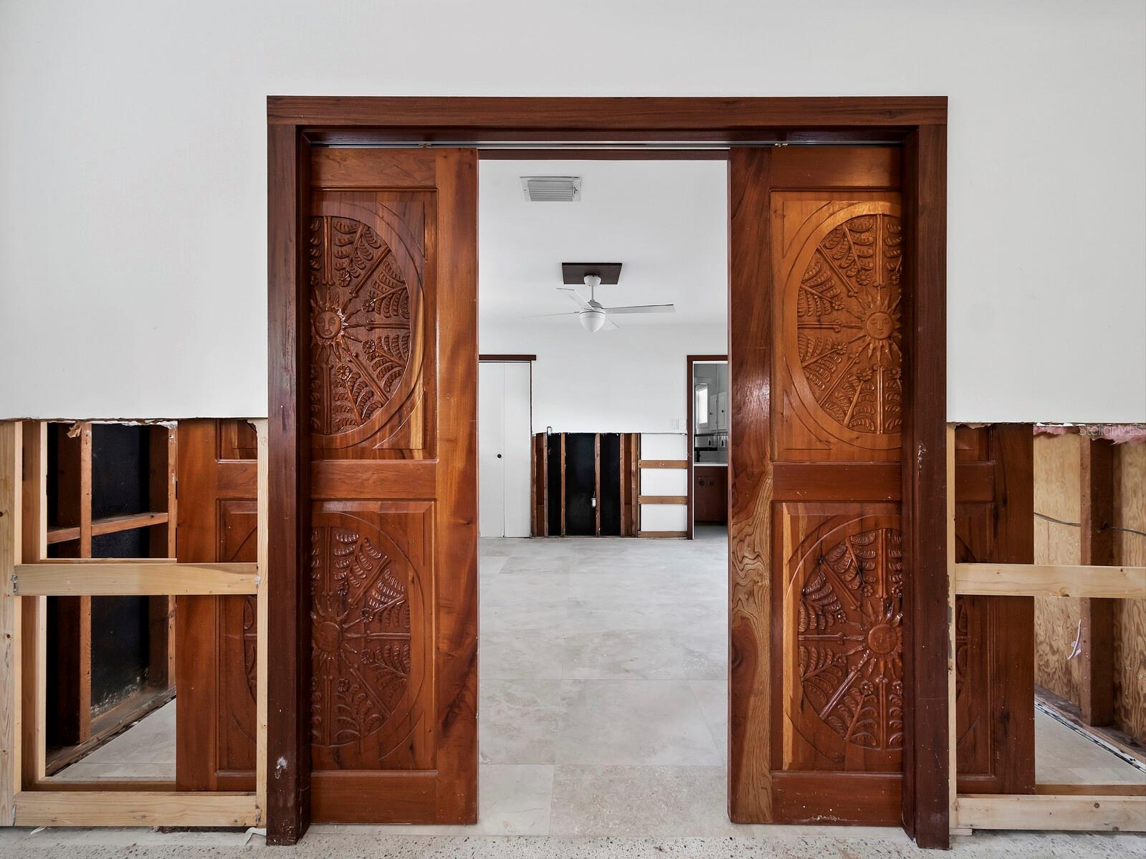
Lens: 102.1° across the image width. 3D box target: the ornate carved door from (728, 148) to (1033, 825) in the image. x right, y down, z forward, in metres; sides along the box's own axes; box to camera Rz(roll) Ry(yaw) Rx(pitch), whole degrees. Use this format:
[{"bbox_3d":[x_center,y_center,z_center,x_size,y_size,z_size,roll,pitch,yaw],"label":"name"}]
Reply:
[{"bbox_3d":[0.936,0.170,1.420,0.914,2.044,0.045,0,0,0],"label":"ornate carved door"}]

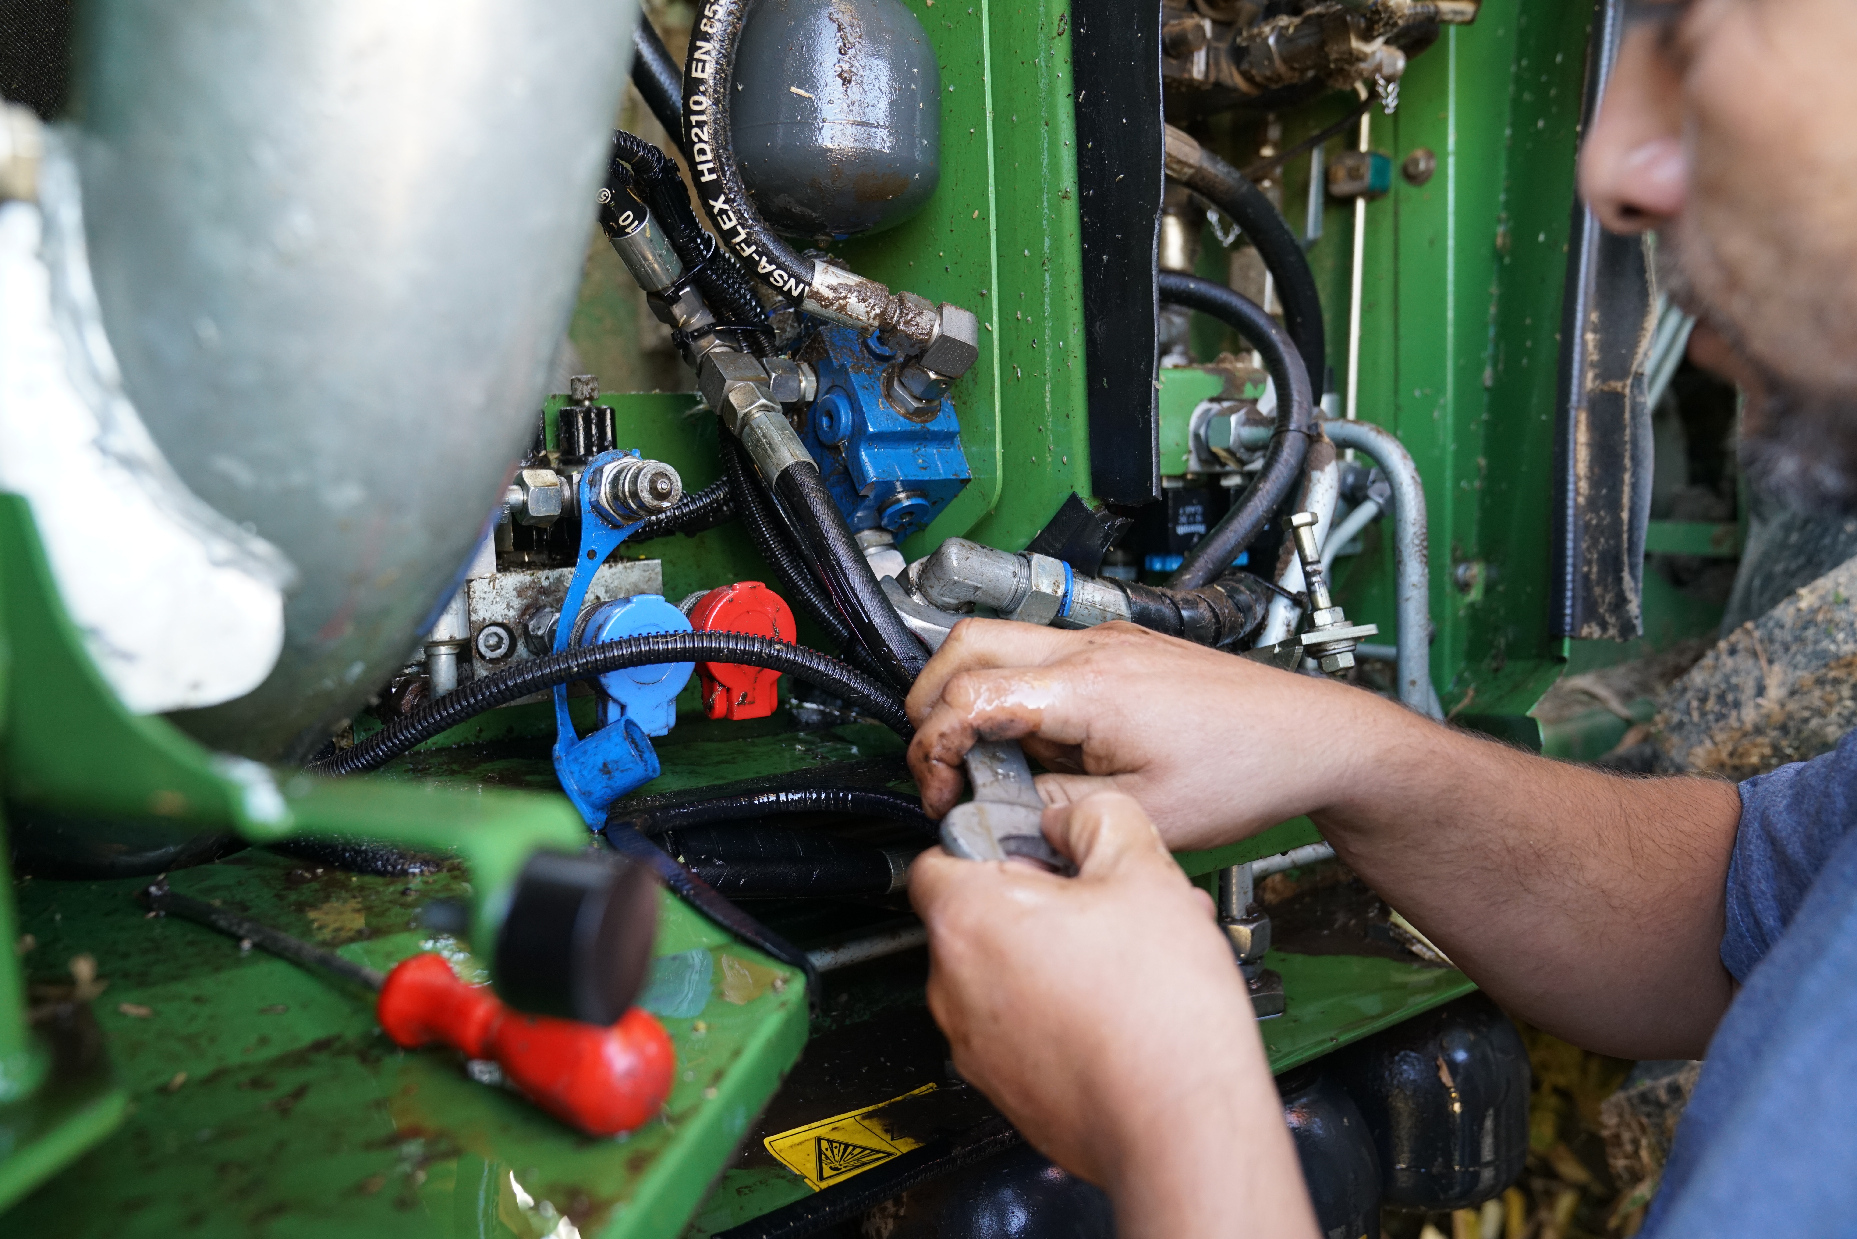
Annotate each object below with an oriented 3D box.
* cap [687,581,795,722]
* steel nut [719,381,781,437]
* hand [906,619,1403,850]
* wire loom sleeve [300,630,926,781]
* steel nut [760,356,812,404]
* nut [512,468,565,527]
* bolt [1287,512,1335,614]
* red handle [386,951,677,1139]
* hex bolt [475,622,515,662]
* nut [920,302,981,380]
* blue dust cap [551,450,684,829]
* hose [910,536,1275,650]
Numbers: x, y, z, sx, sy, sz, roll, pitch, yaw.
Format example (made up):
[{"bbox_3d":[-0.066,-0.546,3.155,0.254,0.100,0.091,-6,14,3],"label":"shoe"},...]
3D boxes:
[{"bbox_3d":[-0.082,0.014,0.634,0.043,0.058,0.024,-9,10,-44],"label":"cap"},{"bbox_3d":[-0.081,-0.096,0.652,0.024,0.020,0.025,-7,-32,-49],"label":"steel nut"},{"bbox_3d":[0.081,0.042,0.525,0.168,0.078,0.075,0,8,15],"label":"hand"},{"bbox_3d":[-0.131,0.035,0.605,0.285,0.062,0.035,1,8,20],"label":"wire loom sleeve"},{"bbox_3d":[-0.067,-0.112,0.680,0.021,0.021,0.018,-9,9,-44],"label":"steel nut"},{"bbox_3d":[-0.183,-0.058,0.680,0.025,0.025,0.019,-9,9,-44],"label":"nut"},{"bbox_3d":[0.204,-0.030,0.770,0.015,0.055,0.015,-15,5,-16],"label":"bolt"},{"bbox_3d":[-0.113,0.119,0.405,0.108,0.034,0.035,3,9,34],"label":"red handle"},{"bbox_3d":[-0.207,0.011,0.690,0.017,0.017,0.014,-9,10,-44],"label":"hex bolt"},{"bbox_3d":[0.010,-0.129,0.670,0.023,0.032,0.024,-13,11,-43],"label":"nut"},{"bbox_3d":[-0.136,0.009,0.632,0.044,0.155,0.042,-9,10,-44],"label":"blue dust cap"},{"bbox_3d":[0.075,-0.012,0.665,0.160,0.038,0.038,9,7,-5],"label":"hose"}]

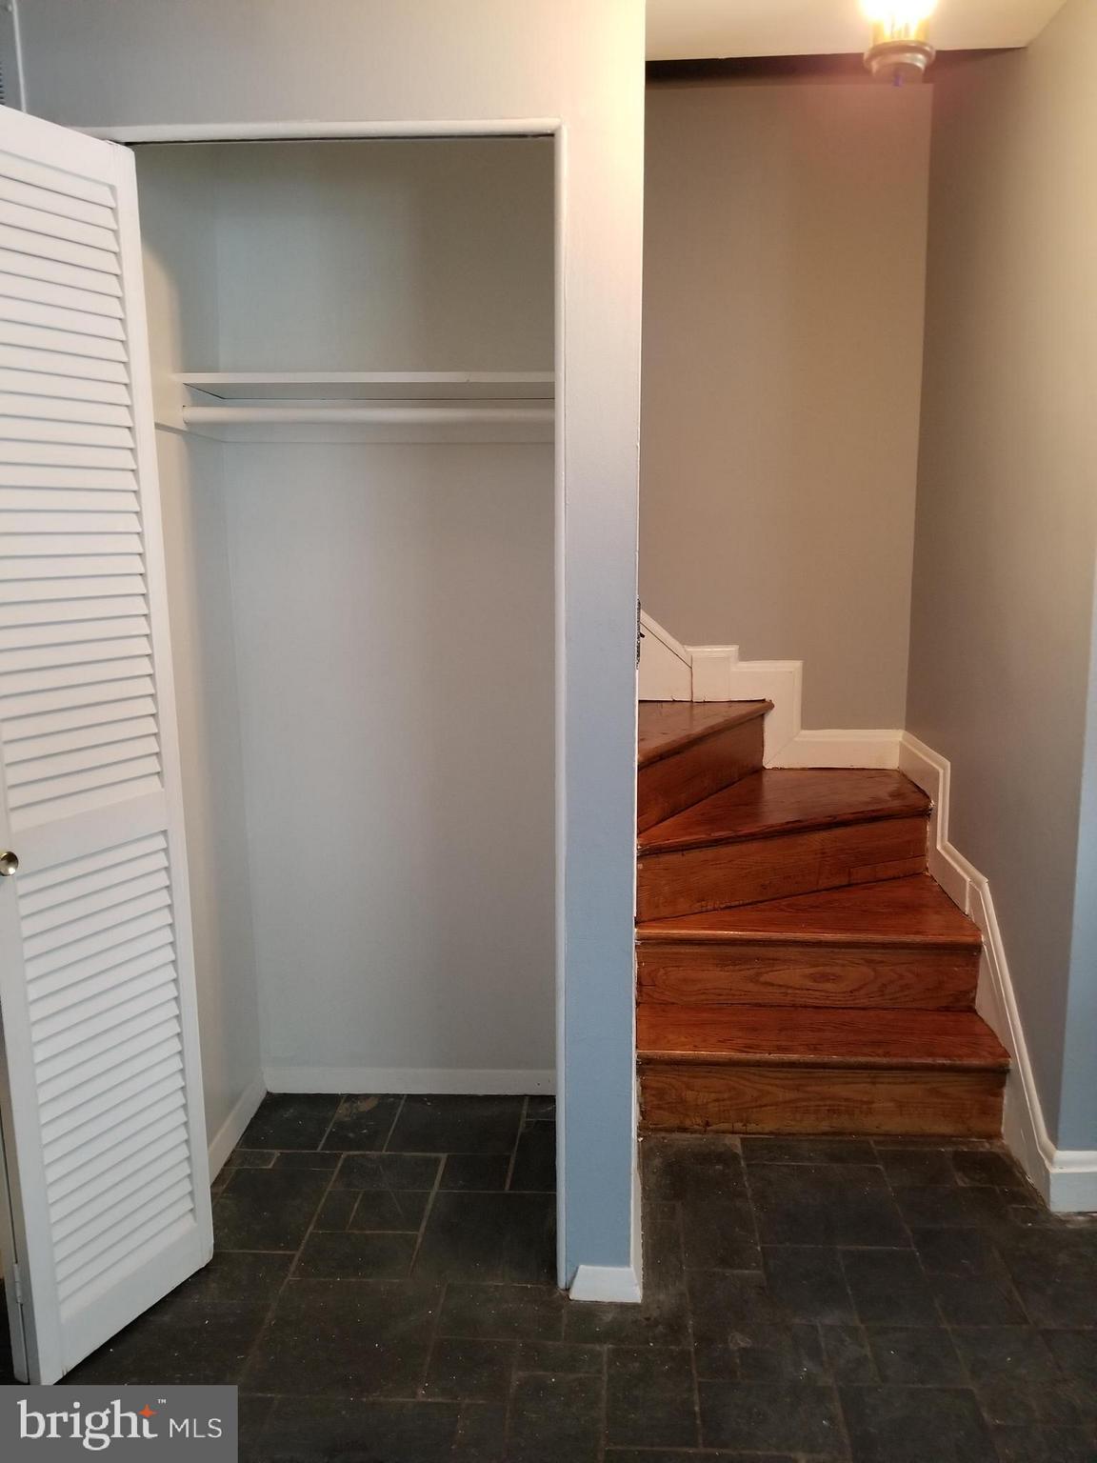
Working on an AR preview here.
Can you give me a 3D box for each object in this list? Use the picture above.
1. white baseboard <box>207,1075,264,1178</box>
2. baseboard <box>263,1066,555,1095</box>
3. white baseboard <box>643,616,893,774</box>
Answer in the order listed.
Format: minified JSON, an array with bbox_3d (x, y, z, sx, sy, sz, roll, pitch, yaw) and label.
[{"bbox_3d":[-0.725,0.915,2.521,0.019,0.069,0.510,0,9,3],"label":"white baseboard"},{"bbox_3d":[-0.326,0.875,2.756,0.773,0.069,0.015,0,9,3],"label":"baseboard"},{"bbox_3d":[0.686,-0.123,3.402,0.814,0.480,0.020,0,9,3],"label":"white baseboard"}]

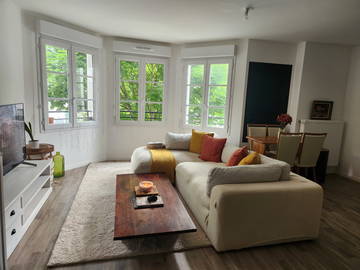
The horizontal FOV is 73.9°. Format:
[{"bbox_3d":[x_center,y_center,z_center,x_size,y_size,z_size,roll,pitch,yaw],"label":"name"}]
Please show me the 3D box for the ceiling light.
[{"bbox_3d":[0.821,-1.463,2.897,0.110,0.140,0.110,3,9,0],"label":"ceiling light"}]

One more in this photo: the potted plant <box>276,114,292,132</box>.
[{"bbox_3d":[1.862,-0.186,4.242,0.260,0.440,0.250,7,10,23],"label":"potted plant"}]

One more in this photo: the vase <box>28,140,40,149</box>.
[{"bbox_3d":[-2.078,0.145,3.430,0.145,0.115,0.145,0,10,-15],"label":"vase"}]

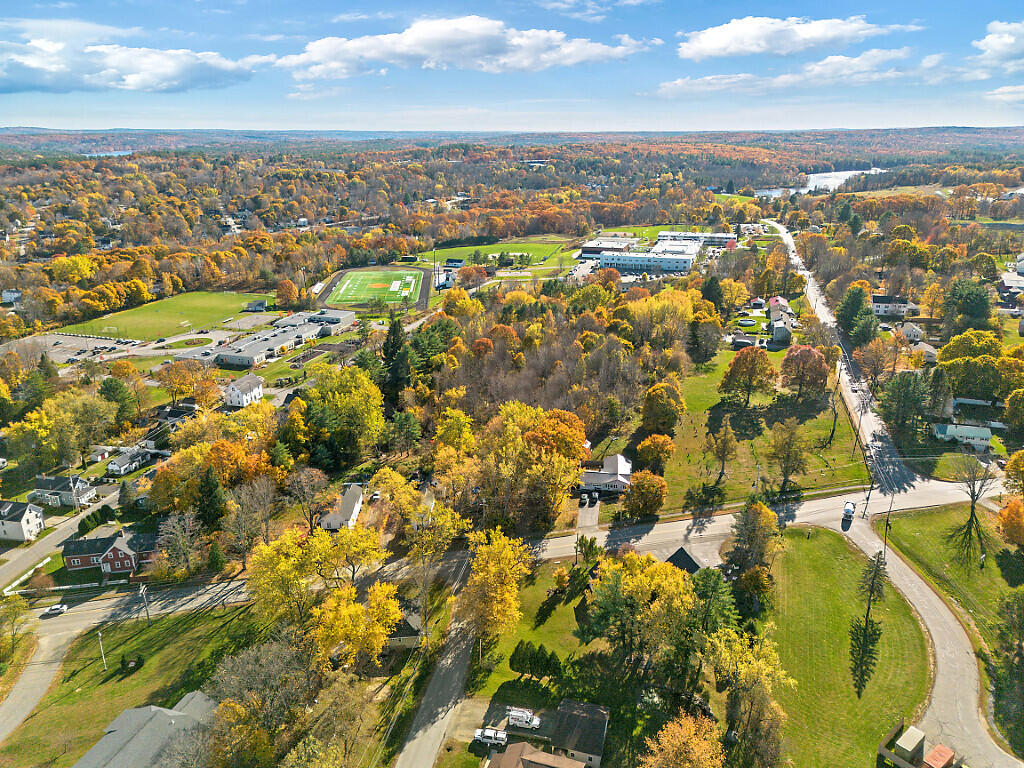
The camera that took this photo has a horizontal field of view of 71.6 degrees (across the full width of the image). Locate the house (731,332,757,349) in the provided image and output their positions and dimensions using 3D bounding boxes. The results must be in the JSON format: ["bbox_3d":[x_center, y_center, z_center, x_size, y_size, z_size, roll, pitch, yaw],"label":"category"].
[{"bbox_3d":[122.000,-22.259,371.794,11.500,5.000,9.000,3,20,9],"label":"house"}]

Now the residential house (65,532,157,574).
[{"bbox_3d":[-101.500,42.396,182.085,22.500,7.300,9.300,-4,20,-11],"label":"residential house"}]

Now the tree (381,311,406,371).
[{"bbox_3d":[-59.640,-19.612,349.335,11.000,29.500,11.000,0,20,0],"label":"tree"}]

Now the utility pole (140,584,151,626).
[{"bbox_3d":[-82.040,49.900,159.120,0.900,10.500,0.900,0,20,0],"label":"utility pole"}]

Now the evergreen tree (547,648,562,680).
[{"bbox_3d":[8.636,56.370,143.619,3.224,6.949,3.224,0,20,0],"label":"evergreen tree"}]

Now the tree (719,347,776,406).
[{"bbox_3d":[103.395,-2.332,307.391,25.000,25.500,25.000,0,20,0],"label":"tree"}]

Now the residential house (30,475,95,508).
[{"bbox_3d":[-135.700,31.604,213.378,16.500,6.500,9.000,1,20,4],"label":"residential house"}]

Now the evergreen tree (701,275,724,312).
[{"bbox_3d":[108.890,-48.860,383.380,11.000,18.800,11.000,0,20,0],"label":"evergreen tree"}]

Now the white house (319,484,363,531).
[{"bbox_3d":[-49.100,35.314,204.510,8.800,5.500,17.500,0,20,0],"label":"white house"}]

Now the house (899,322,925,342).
[{"bbox_3d":[217.000,-29.090,385.812,11.500,8.400,10.500,3,20,9],"label":"house"}]

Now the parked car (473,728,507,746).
[{"bbox_3d":[-3.835,63.554,128.126,5.750,1.900,1.980,4,20,10],"label":"parked car"}]

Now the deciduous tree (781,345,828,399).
[{"bbox_3d":[129.931,-4.531,315.683,21.500,24.000,21.500,0,20,0],"label":"deciduous tree"}]

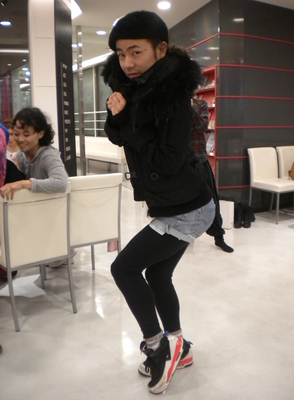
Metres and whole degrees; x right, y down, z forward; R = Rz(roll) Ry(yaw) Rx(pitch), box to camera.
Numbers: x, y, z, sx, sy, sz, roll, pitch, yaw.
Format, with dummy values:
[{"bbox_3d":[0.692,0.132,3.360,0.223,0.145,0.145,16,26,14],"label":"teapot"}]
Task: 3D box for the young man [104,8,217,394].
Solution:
[{"bbox_3d":[0.048,0.065,1.814,0.520,1.640,0.470,-6,12,-25],"label":"young man"}]

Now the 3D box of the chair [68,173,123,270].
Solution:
[{"bbox_3d":[-0.485,0.229,3.064,0.425,0.875,0.550,-8,13,-33],"label":"chair"}]

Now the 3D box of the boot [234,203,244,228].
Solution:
[{"bbox_3d":[1.105,0.181,4.857,0.110,0.260,0.270,1,11,13],"label":"boot"}]

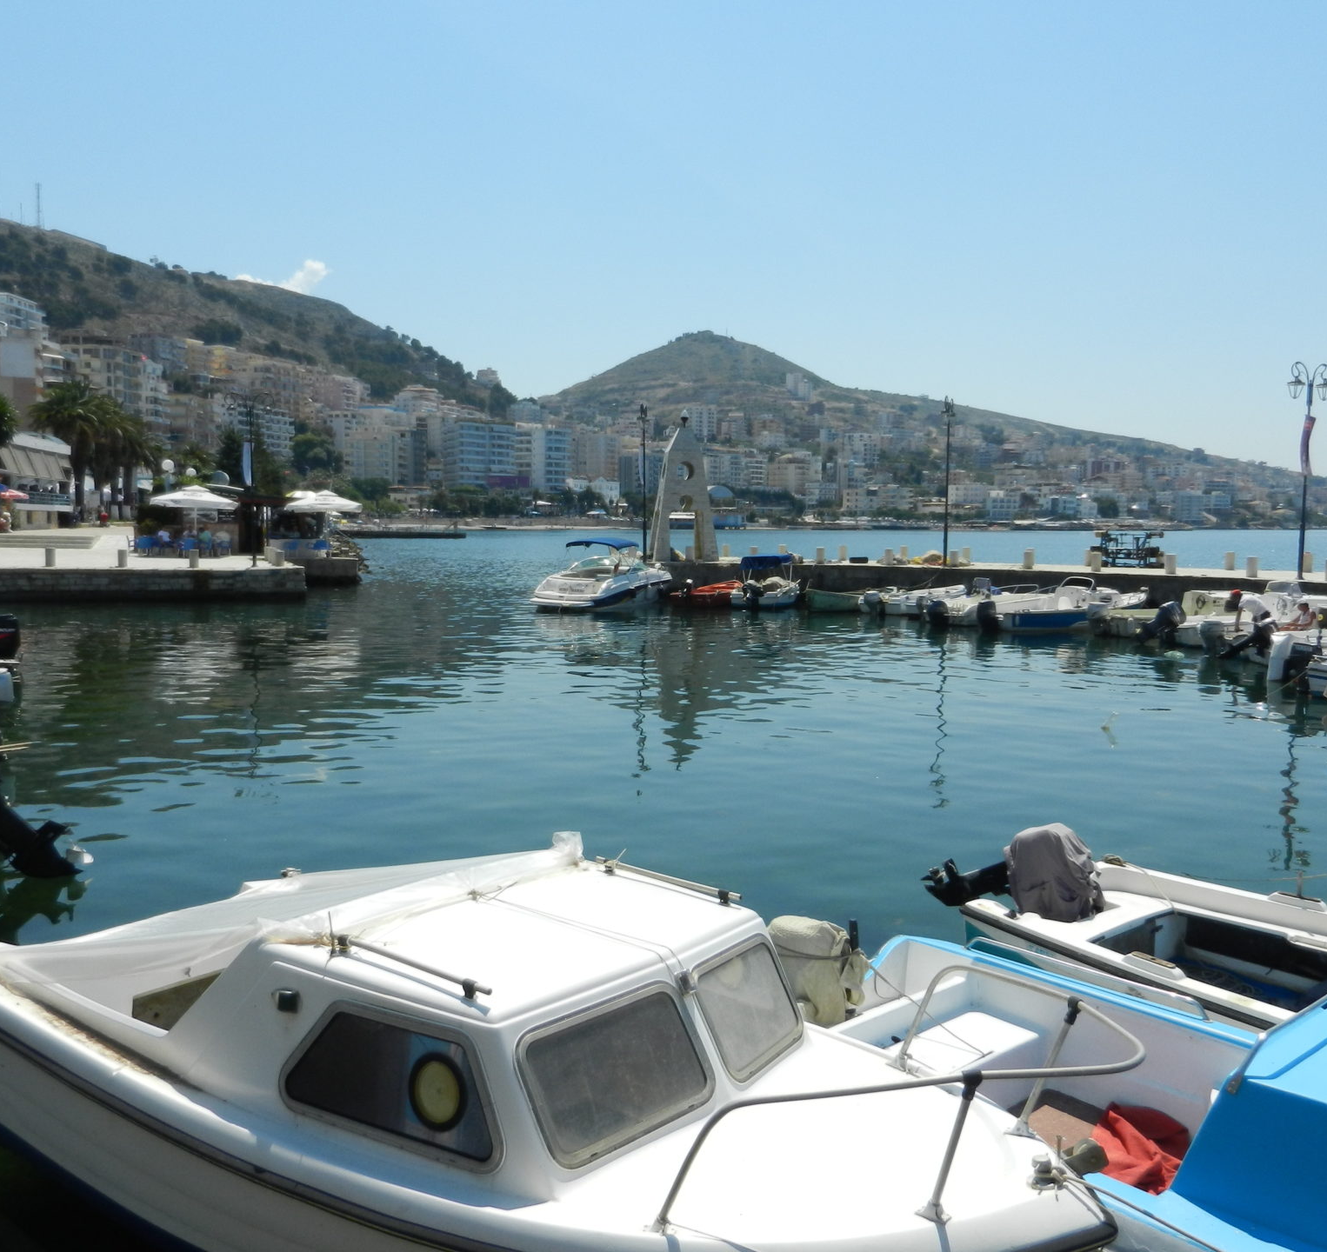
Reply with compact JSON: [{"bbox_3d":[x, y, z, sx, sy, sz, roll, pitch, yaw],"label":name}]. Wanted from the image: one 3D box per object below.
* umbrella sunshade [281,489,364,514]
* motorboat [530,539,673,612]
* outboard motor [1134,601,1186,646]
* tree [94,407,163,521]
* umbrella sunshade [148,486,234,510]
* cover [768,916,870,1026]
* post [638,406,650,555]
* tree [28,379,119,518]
[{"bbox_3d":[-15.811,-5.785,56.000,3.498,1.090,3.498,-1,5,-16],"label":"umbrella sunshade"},{"bbox_3d":[-1.441,-1.709,40.306,2.500,2.500,6.300,4,6,33],"label":"motorboat"},{"bbox_3d":[11.908,-0.125,28.892,1.450,0.600,0.450,-40,22,-21],"label":"outboard motor"},{"bbox_3d":[-39.031,-11.804,88.000,4.612,8.282,4.612,-2,5,-24],"label":"tree"},{"bbox_3d":[-21.727,-5.906,55.712,3.900,1.100,3.900,-1,5,-21],"label":"umbrella sunshade"},{"bbox_3d":[0.746,1.654,5.917,0.360,0.560,0.470,-4,7,-40],"label":"cover"},{"bbox_3d":[-0.762,-5.974,50.705,0.500,6.623,1.600,1,5,8],"label":"post"},{"bbox_3d":[-40.051,-11.975,82.000,5.739,9.669,5.739,-2,5,-26],"label":"tree"}]

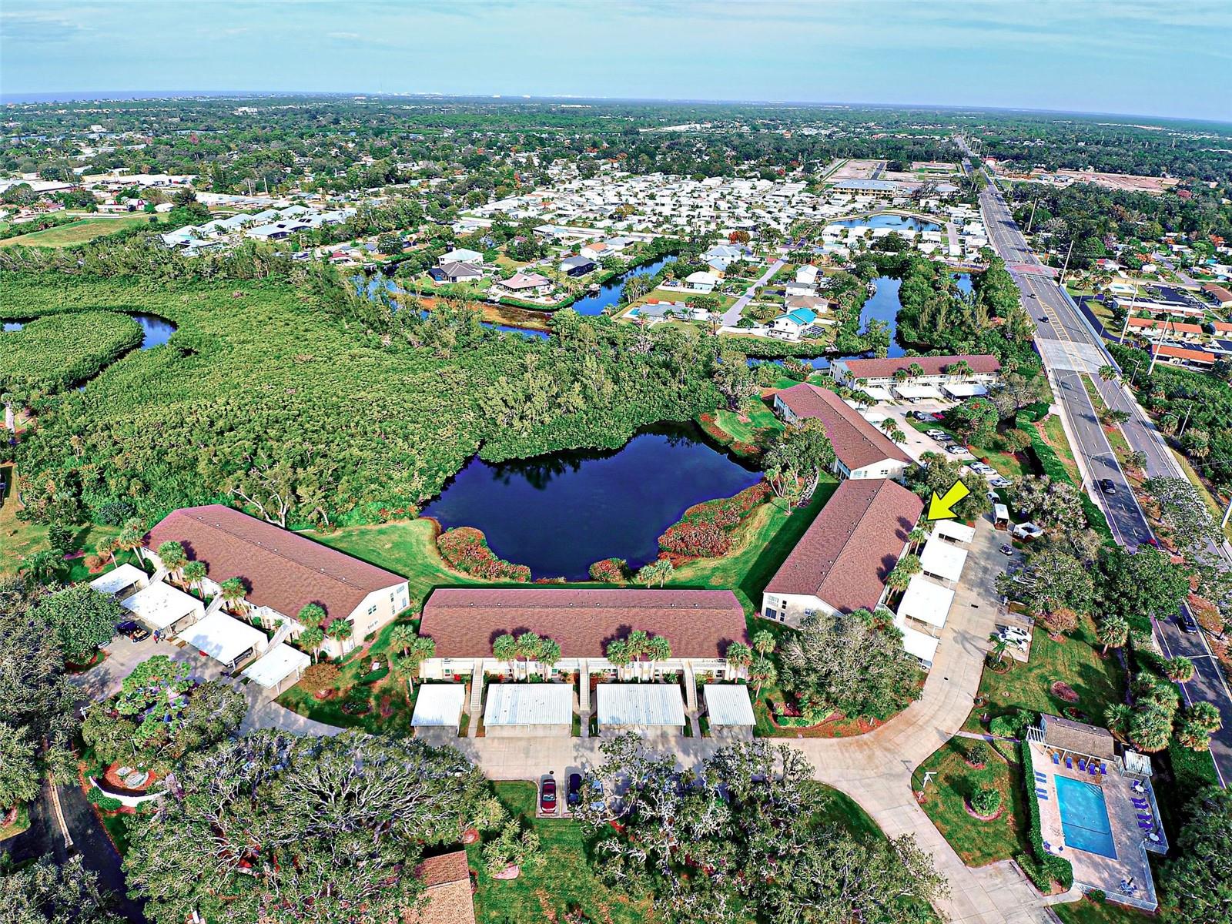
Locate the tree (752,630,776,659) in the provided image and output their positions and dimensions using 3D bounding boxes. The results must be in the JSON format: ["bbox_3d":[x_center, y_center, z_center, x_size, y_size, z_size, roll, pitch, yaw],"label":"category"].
[{"bbox_3d":[24.160,31.321,99.459,3.951,7.719,3.951,1,28,0],"label":"tree"}]

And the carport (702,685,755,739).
[{"bbox_3d":[17.059,37.698,92.133,6.710,2.550,7.010,1,31,-1],"label":"carport"}]

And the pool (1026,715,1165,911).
[{"bbox_3d":[64.662,45.471,80.001,13.200,3.300,22.000,12,32,17],"label":"pool"}]

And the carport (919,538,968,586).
[{"bbox_3d":[67.540,21.150,125.515,7.192,2.634,12.966,20,33,31],"label":"carport"}]

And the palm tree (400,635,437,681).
[{"bbox_3d":[-30.233,31.625,94.792,4.700,8.600,4.700,1,30,0],"label":"palm tree"}]

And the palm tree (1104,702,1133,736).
[{"bbox_3d":[74.255,38.877,89.841,4.052,5.349,4.052,1,28,0],"label":"palm tree"}]

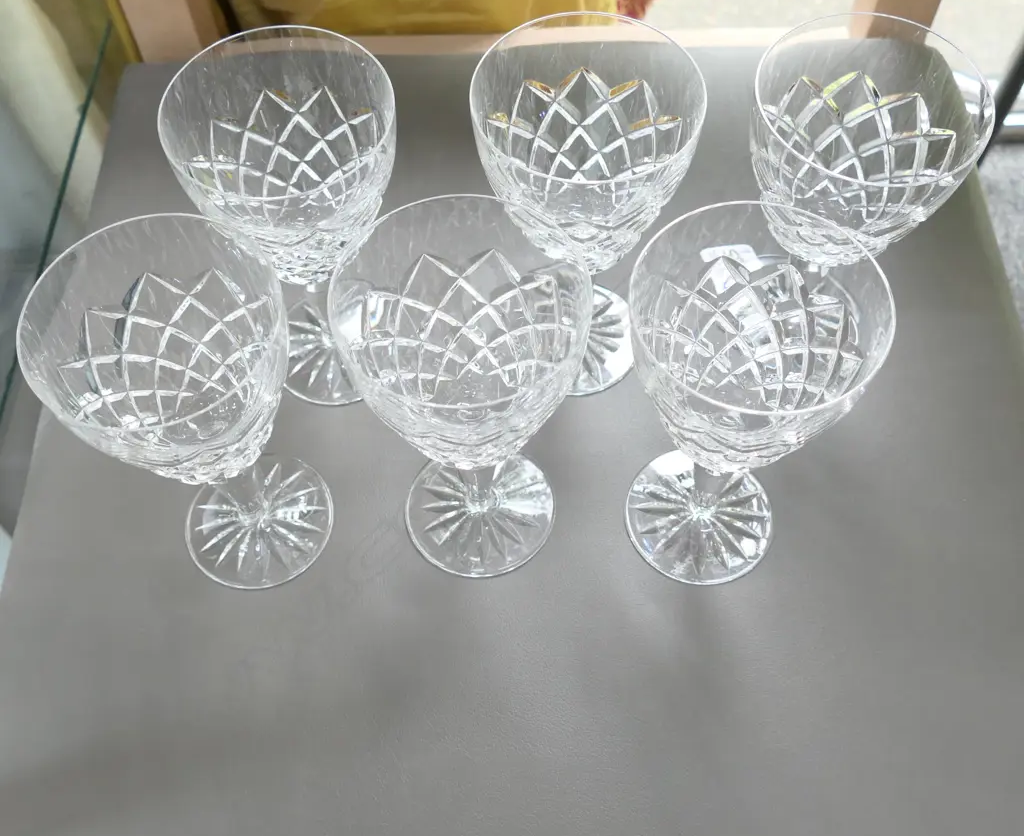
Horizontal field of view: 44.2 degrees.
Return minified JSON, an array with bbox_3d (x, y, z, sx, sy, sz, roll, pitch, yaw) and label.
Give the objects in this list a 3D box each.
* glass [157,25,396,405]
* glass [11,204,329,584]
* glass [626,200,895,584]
[{"bbox_3d":[-0.078,-0.068,0.492,0.081,0.147,0.081,0,59,1],"label":"glass"},{"bbox_3d":[-0.107,0.006,0.448,0.081,0.147,0.081,0,59,1],"label":"glass"},{"bbox_3d":[0.076,0.002,0.449,0.081,0.147,0.081,0,59,1],"label":"glass"}]

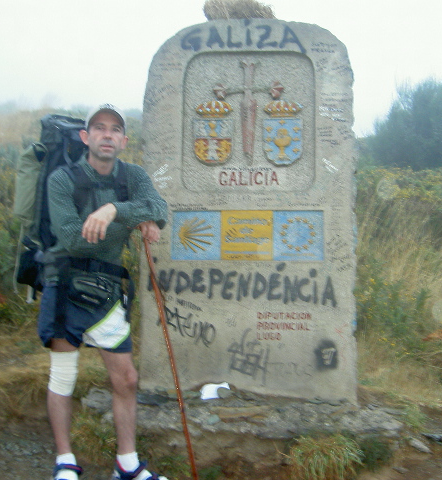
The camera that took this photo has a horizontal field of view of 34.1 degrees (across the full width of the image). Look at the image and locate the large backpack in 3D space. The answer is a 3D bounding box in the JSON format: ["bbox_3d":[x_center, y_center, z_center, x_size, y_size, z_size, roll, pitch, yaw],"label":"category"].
[{"bbox_3d":[-0.725,-0.165,3.480,0.390,0.830,0.390,1,3,-32],"label":"large backpack"}]

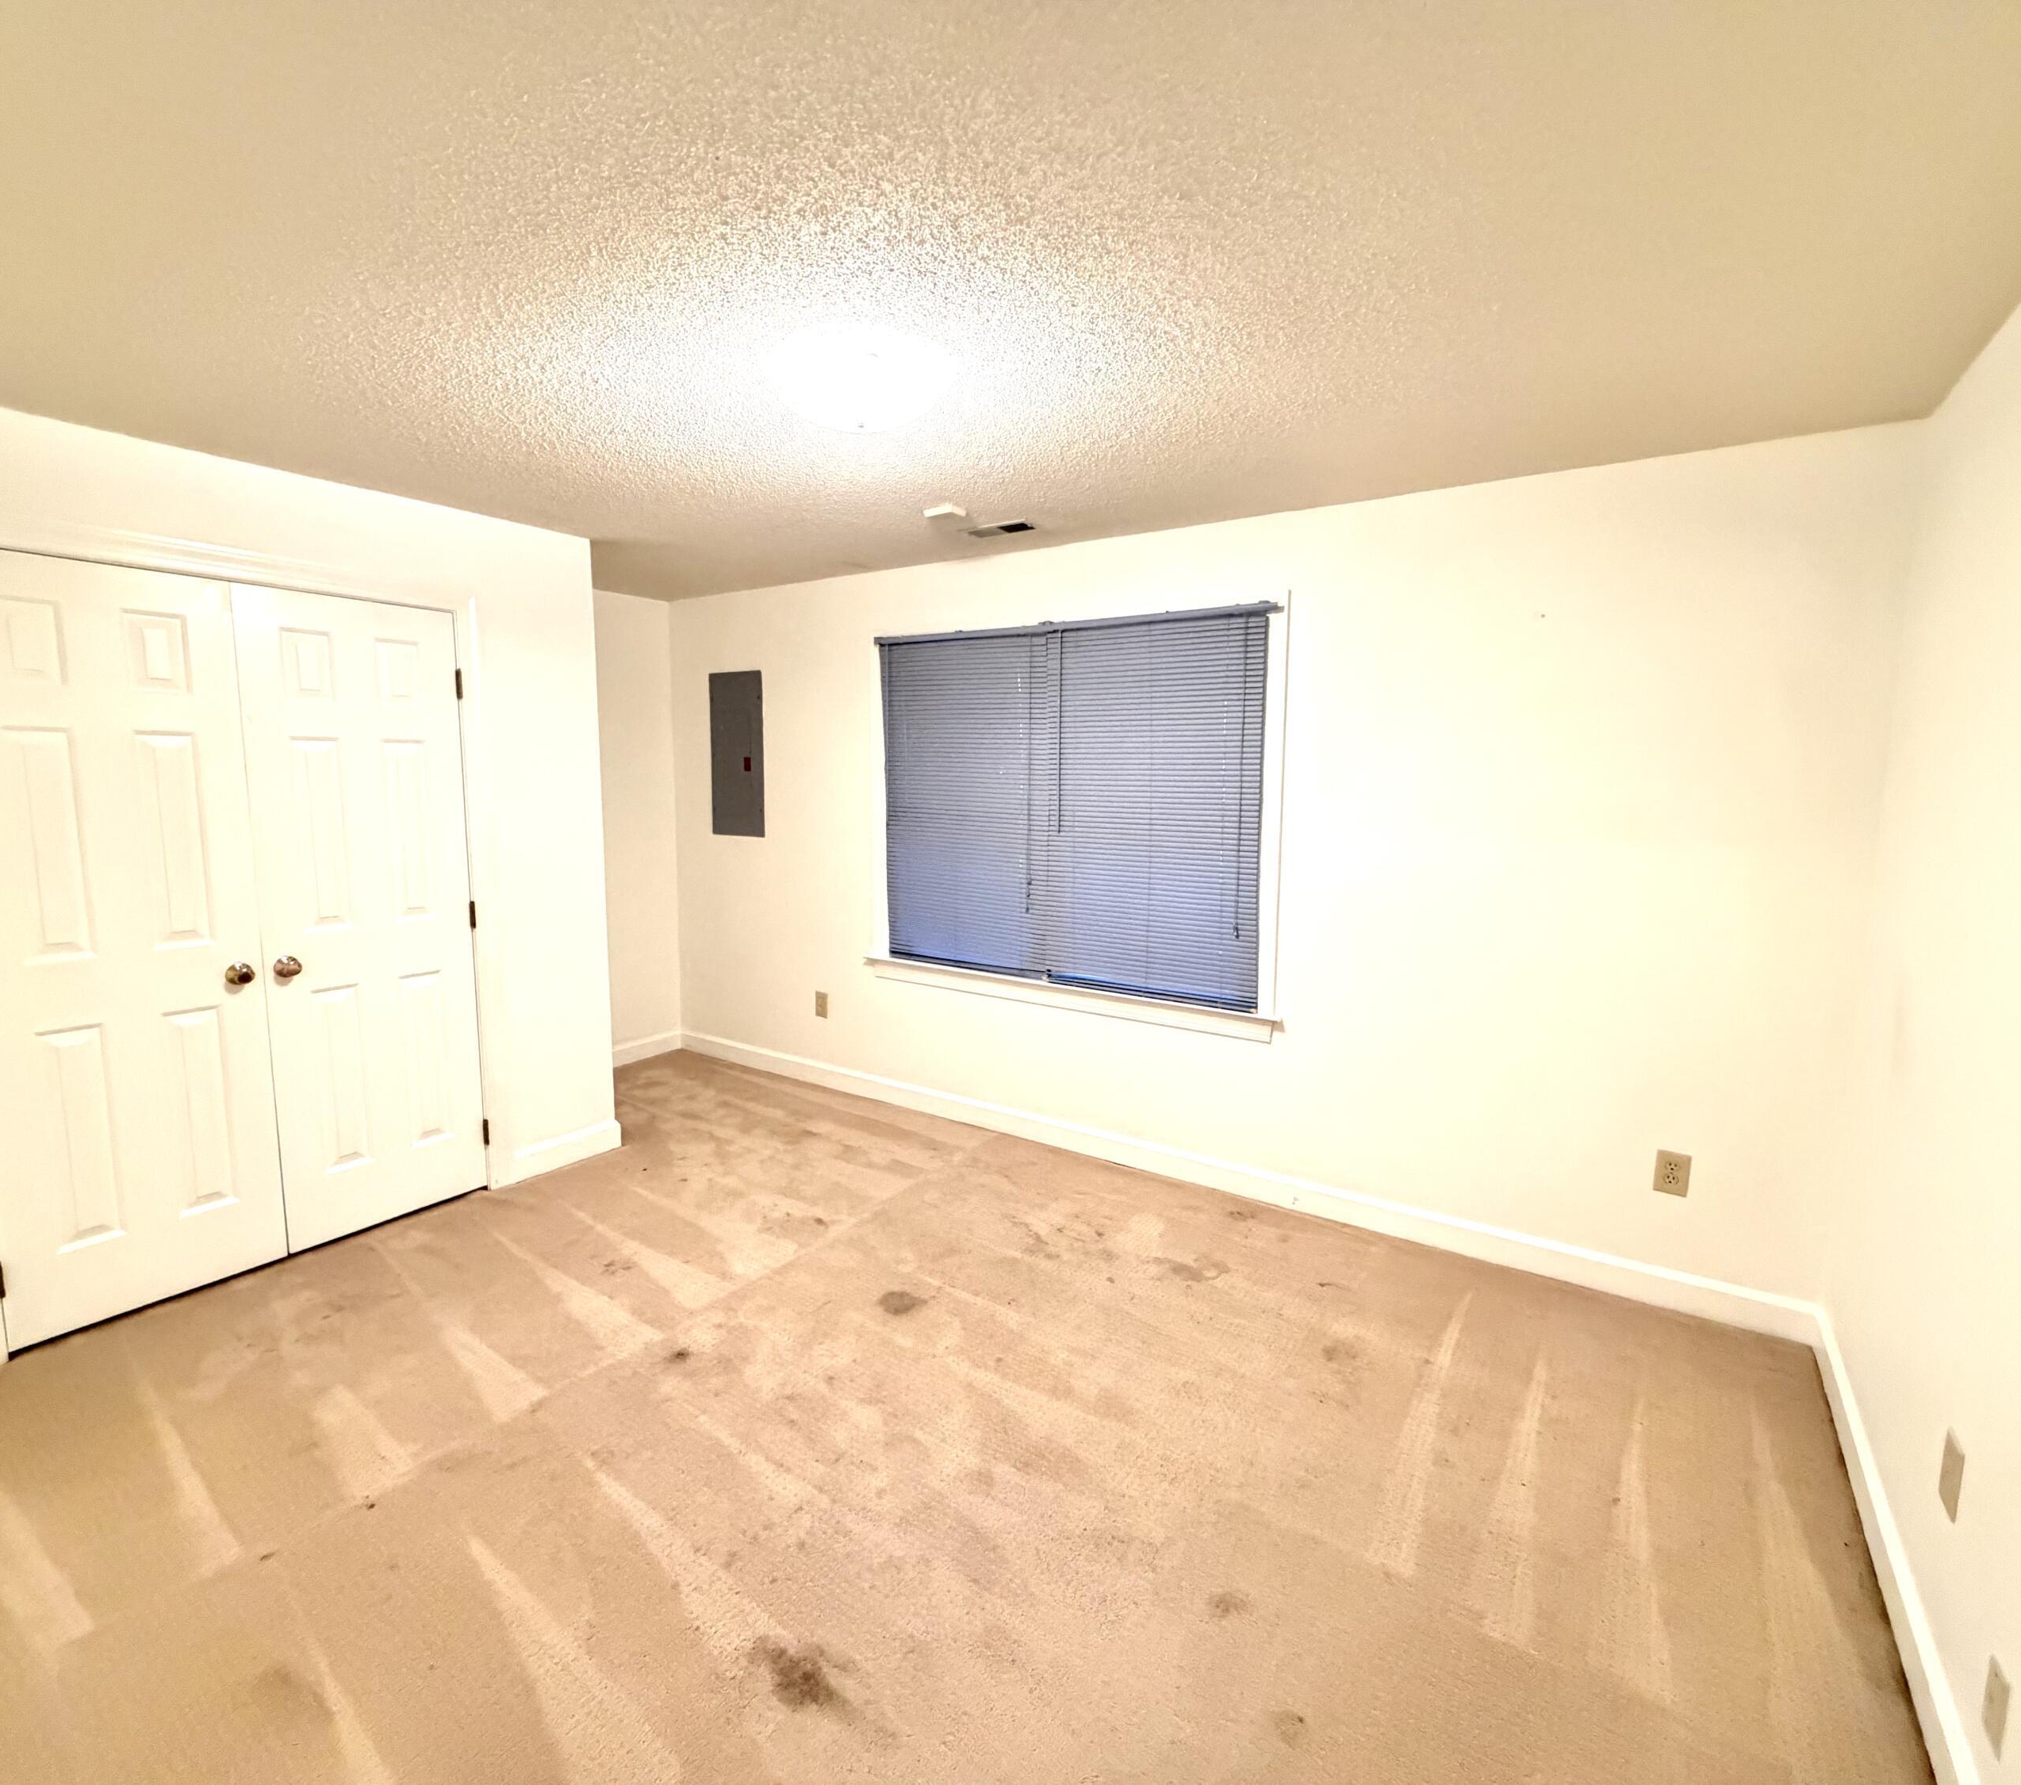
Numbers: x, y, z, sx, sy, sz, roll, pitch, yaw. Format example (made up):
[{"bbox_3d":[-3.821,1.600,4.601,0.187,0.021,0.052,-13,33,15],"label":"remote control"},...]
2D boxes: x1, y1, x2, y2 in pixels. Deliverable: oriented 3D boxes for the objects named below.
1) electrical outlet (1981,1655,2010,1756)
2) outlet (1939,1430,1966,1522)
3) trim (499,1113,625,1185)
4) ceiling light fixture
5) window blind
[{"bbox_3d":[1.349,1.115,1.317,0.009,0.112,0.071,5,8,33],"label":"electrical outlet"},{"bbox_3d":[1.523,0.941,1.556,0.009,0.117,0.076,5,8,33],"label":"outlet"},{"bbox_3d":[-1.725,1.002,3.735,0.018,0.116,0.490,5,8,33],"label":"trim"},{"bbox_3d":[-0.323,-1.073,2.078,0.405,0.115,0.405,1,7,0],"label":"ceiling light fixture"},{"bbox_3d":[0.149,-0.339,3.785,1.755,1.400,0.050,5,8,33],"label":"window blind"}]

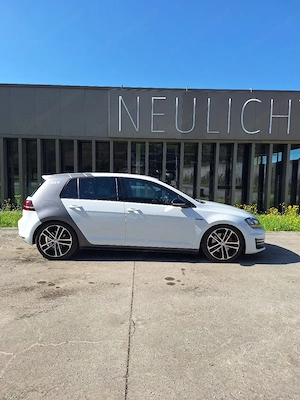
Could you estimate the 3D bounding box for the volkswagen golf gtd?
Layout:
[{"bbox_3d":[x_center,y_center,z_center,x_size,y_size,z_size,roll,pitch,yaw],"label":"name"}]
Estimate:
[{"bbox_3d":[-0.100,0.190,5.008,4.270,1.430,1.820,1,5,0],"label":"volkswagen golf gtd"}]

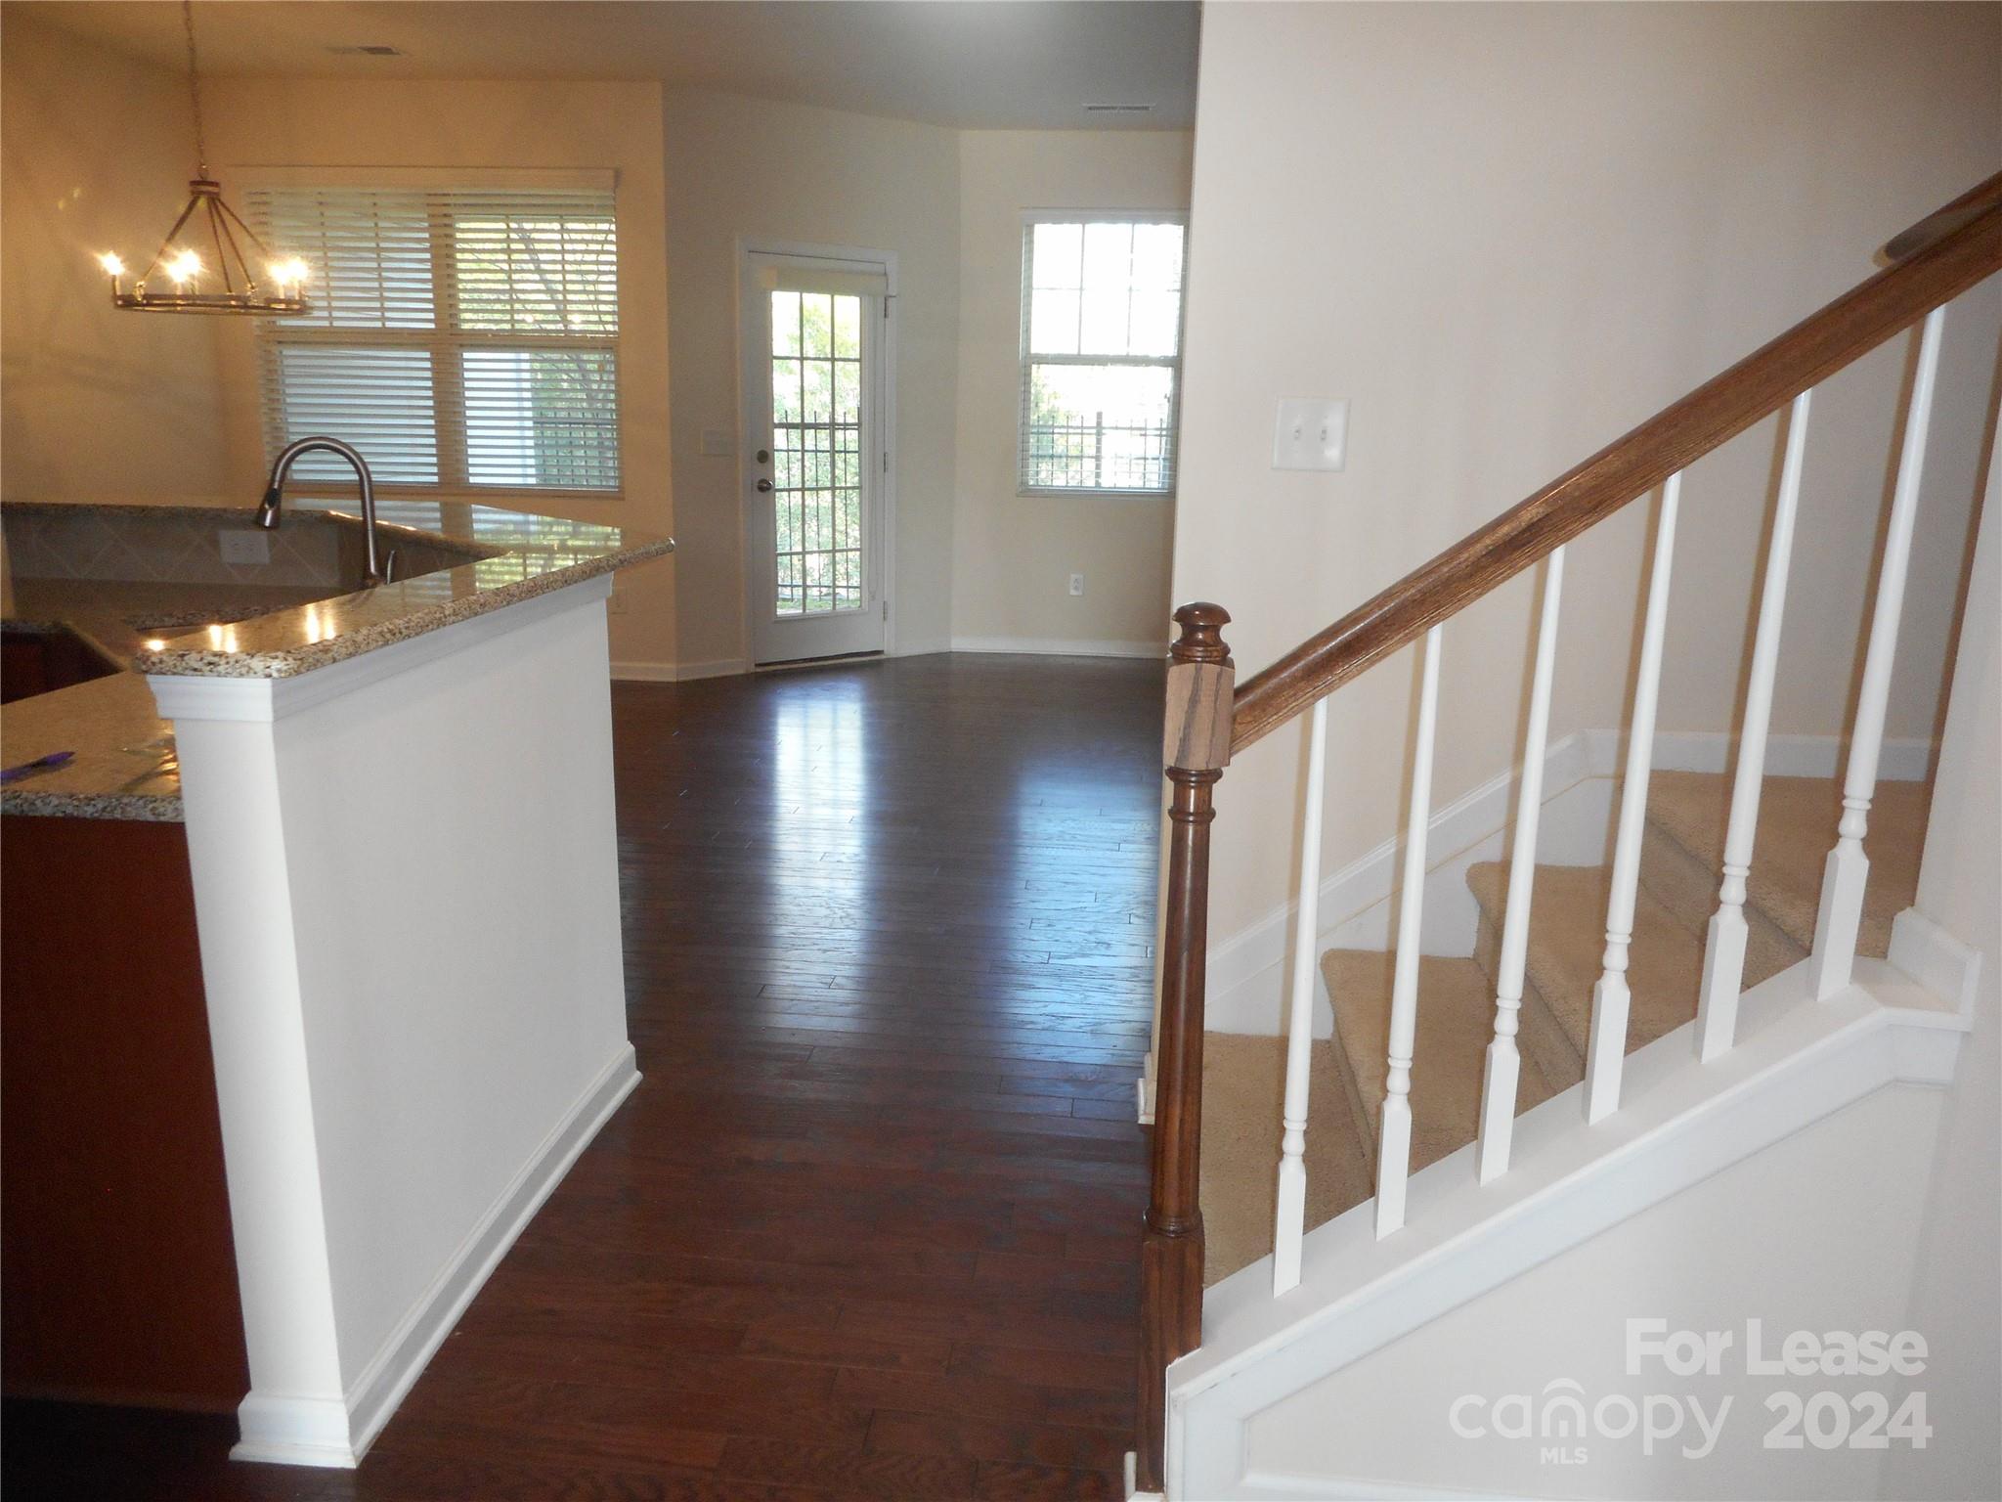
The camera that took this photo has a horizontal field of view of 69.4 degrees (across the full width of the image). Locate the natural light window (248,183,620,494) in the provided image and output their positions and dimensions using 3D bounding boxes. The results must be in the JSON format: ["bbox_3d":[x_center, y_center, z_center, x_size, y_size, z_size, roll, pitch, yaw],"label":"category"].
[{"bbox_3d":[-2.664,-1.958,6.870,1.820,1.450,0.100,2,14,4],"label":"natural light window"}]

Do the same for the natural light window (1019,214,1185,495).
[{"bbox_3d":[0.536,-2.103,7.734,0.880,1.460,0.100,2,14,4],"label":"natural light window"}]

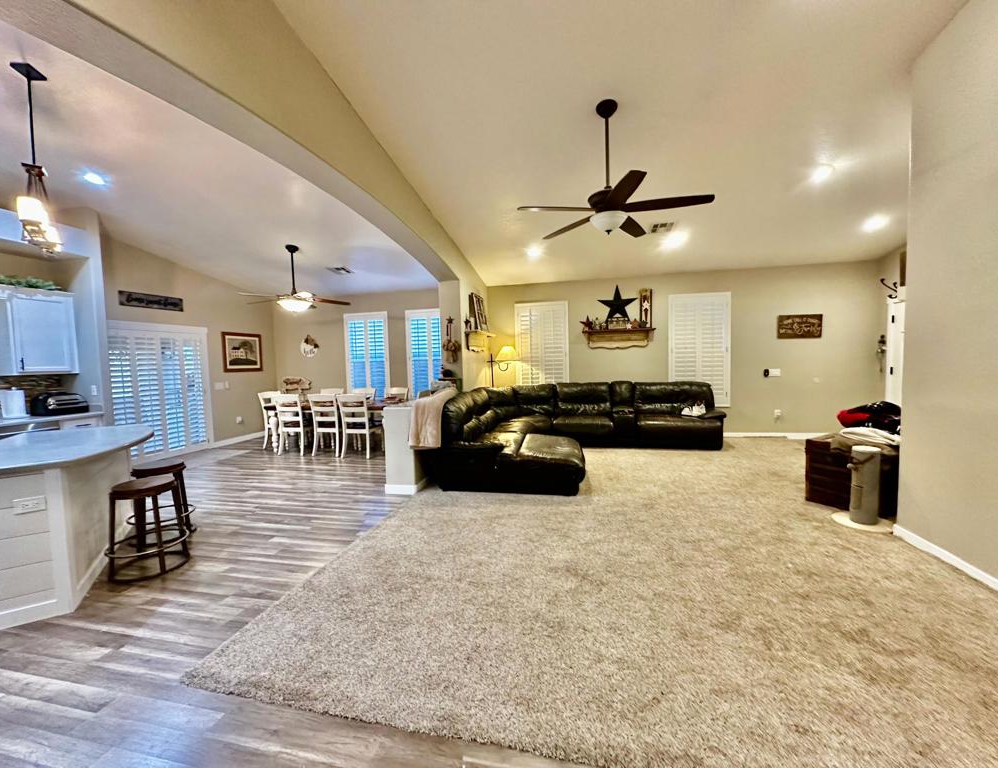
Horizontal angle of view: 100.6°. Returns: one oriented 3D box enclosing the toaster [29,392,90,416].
[{"bbox_3d":[-4.954,0.231,4.680,0.260,0.225,0.370,-1,3,13],"label":"toaster"}]

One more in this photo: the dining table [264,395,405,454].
[{"bbox_3d":[-2.625,0.704,6.990,2.180,0.760,1.000,-1,3,13],"label":"dining table"}]

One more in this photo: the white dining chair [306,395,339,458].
[{"bbox_3d":[-2.662,0.625,6.552,0.460,0.970,0.500,-1,3,13],"label":"white dining chair"}]

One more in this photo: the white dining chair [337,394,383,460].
[{"bbox_3d":[-2.076,0.610,6.314,0.470,0.950,0.550,-1,3,13],"label":"white dining chair"}]

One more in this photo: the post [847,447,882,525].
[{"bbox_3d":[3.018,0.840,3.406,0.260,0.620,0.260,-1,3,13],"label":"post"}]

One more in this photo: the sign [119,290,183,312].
[{"bbox_3d":[-5.284,-1.261,6.342,0.025,0.210,0.930,-1,3,13],"label":"sign"}]

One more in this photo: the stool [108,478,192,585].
[{"bbox_3d":[-2.496,1.010,2.940,0.460,0.610,0.460,-1,3,13],"label":"stool"}]

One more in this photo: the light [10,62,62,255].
[{"bbox_3d":[-3.511,-1.676,3.151,0.200,1.330,0.660,-4,4,-32],"label":"light"}]

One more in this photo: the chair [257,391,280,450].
[{"bbox_3d":[-3.682,0.607,7.098,0.550,0.950,0.480,-1,3,13],"label":"chair"}]

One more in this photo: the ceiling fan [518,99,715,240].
[{"bbox_3d":[0.916,-1.748,3.302,1.500,1.060,1.500,-1,3,13],"label":"ceiling fan"}]

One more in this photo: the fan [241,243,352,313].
[{"bbox_3d":[-3.036,-1.540,6.122,1.600,0.959,1.600,-1,3,13],"label":"fan"}]

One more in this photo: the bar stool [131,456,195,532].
[{"bbox_3d":[-2.853,0.986,3.513,0.460,0.610,0.460,-1,3,13],"label":"bar stool"}]

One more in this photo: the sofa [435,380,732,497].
[{"bbox_3d":[1.385,0.547,5.660,3.540,0.970,3.290,-1,3,13],"label":"sofa"}]

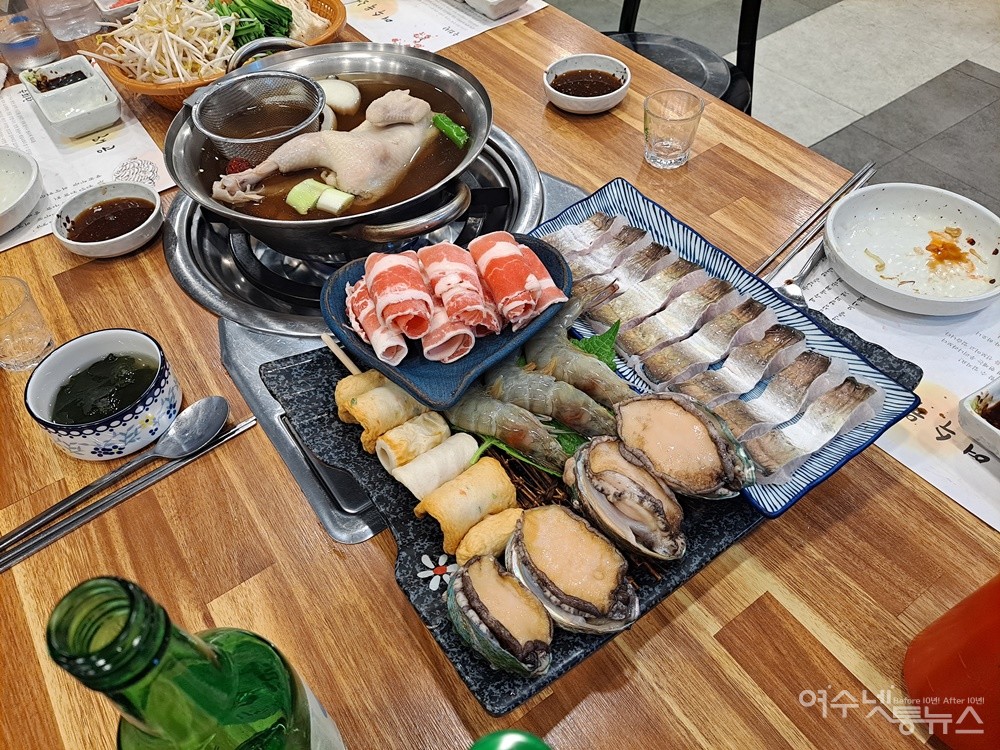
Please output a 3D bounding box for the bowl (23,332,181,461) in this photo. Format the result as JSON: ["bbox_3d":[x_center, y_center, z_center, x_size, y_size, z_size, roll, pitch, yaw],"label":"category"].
[{"bbox_3d":[-0.289,0.016,0.517,0.094,0.048,0.094,-1,50,1],"label":"bowl"}]

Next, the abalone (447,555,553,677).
[{"bbox_3d":[0.000,0.137,0.396,0.047,0.030,0.072,-16,49,-35],"label":"abalone"}]

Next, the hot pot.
[{"bbox_3d":[-0.147,-0.200,0.647,0.290,0.083,0.320,-25,54,-18],"label":"hot pot"}]

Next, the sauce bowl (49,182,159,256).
[{"bbox_3d":[-0.368,-0.144,0.663,0.097,0.030,0.097,-1,50,1],"label":"sauce bowl"}]

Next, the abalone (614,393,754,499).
[{"bbox_3d":[0.123,0.046,0.459,0.088,0.028,0.059,29,62,23],"label":"abalone"}]

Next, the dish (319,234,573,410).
[{"bbox_3d":[-0.038,-0.029,0.513,0.188,0.042,0.178,-5,50,-3],"label":"dish"}]

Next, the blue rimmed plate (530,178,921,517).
[{"bbox_3d":[0.139,-0.034,0.539,0.158,0.032,0.305,-28,55,-20],"label":"blue rimmed plate"}]

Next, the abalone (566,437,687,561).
[{"bbox_3d":[0.081,0.079,0.441,0.053,0.030,0.085,-22,52,-35],"label":"abalone"}]

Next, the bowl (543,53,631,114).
[{"bbox_3d":[0.101,-0.329,0.805,0.101,0.031,0.101,-1,50,1],"label":"bowl"}]

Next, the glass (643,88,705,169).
[{"bbox_3d":[0.175,-0.252,0.719,0.060,0.061,0.060,-1,50,1],"label":"glass"}]

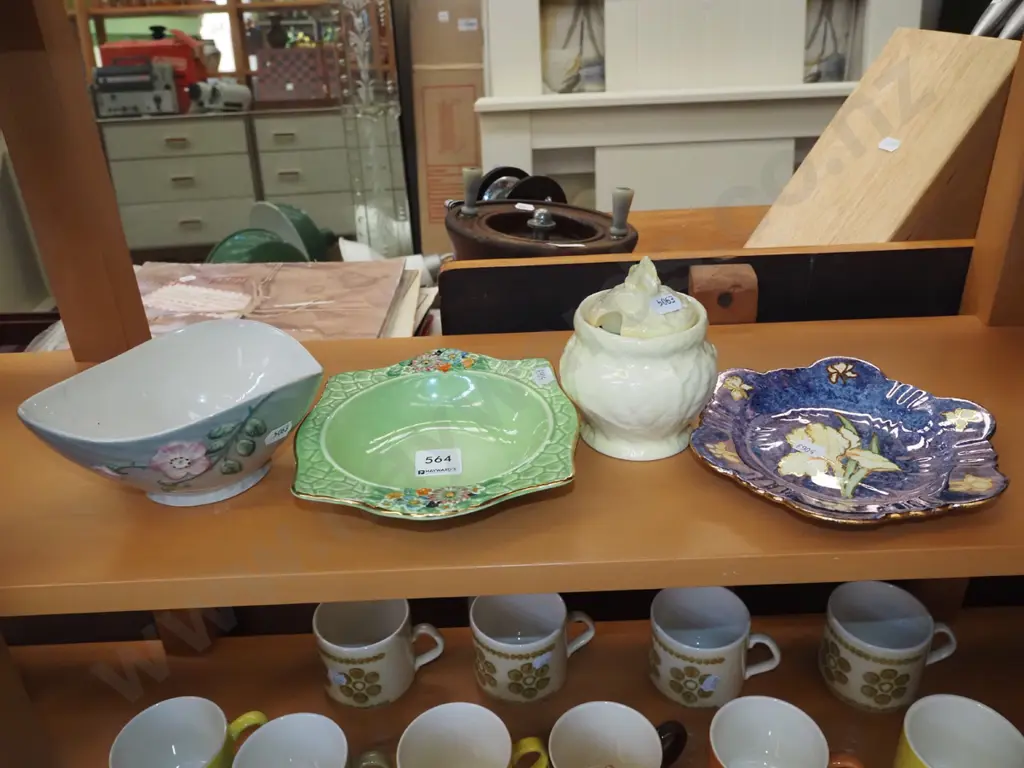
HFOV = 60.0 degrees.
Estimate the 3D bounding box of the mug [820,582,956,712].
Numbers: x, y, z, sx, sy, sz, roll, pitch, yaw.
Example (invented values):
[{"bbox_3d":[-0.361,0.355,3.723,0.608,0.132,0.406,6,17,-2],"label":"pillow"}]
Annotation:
[{"bbox_3d":[0.312,0.218,0.735,0.108,0.071,0.082,-1,28,3],"label":"mug"}]

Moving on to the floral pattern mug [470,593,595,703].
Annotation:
[{"bbox_3d":[0.019,0.218,0.755,0.108,0.071,0.082,-5,28,-5],"label":"floral pattern mug"}]

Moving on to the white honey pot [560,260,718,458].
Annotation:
[{"bbox_3d":[0.075,-0.021,0.521,0.091,0.112,0.091,-2,29,1],"label":"white honey pot"}]

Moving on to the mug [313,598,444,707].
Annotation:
[{"bbox_3d":[-0.111,0.223,0.756,0.108,0.071,0.082,-1,28,3],"label":"mug"}]

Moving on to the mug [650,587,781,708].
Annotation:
[{"bbox_3d":[0.168,0.221,0.740,0.108,0.071,0.082,5,29,14],"label":"mug"}]

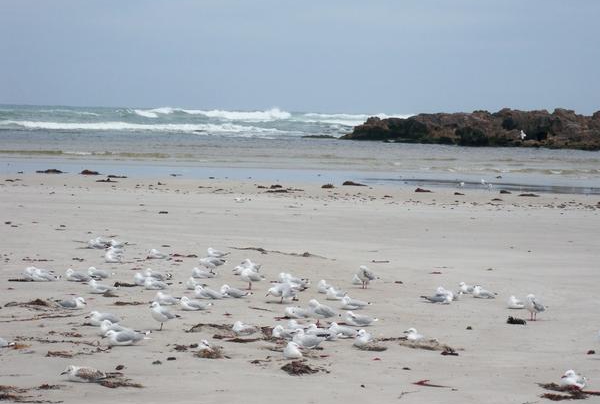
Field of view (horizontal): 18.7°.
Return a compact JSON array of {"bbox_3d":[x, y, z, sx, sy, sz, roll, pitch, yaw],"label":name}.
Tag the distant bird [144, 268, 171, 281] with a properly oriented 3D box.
[{"bbox_3d":[-1.859,0.953,23.885,0.360,0.173,0.140,0,3,-22],"label":"distant bird"}]

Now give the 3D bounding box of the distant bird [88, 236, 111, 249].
[{"bbox_3d":[-2.747,0.566,25.017,0.330,0.137,0.130,0,3,-36],"label":"distant bird"}]

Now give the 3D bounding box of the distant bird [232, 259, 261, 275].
[{"bbox_3d":[-0.630,0.763,21.521,0.360,0.190,0.140,0,3,-27],"label":"distant bird"}]

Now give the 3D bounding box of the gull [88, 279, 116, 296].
[{"bbox_3d":[-2.040,0.876,18.938,0.350,0.150,0.130,0,3,-31],"label":"gull"}]

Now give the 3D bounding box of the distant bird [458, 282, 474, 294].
[{"bbox_3d":[2.145,1.088,23.120,0.340,0.142,0.140,-1,4,-41],"label":"distant bird"}]

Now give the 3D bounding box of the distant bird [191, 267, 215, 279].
[{"bbox_3d":[-1.343,0.994,25.393,0.350,0.155,0.140,0,3,-23],"label":"distant bird"}]

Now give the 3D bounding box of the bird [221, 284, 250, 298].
[{"bbox_3d":[-0.651,0.917,18.705,0.380,0.140,0.135,0,3,-27],"label":"bird"}]

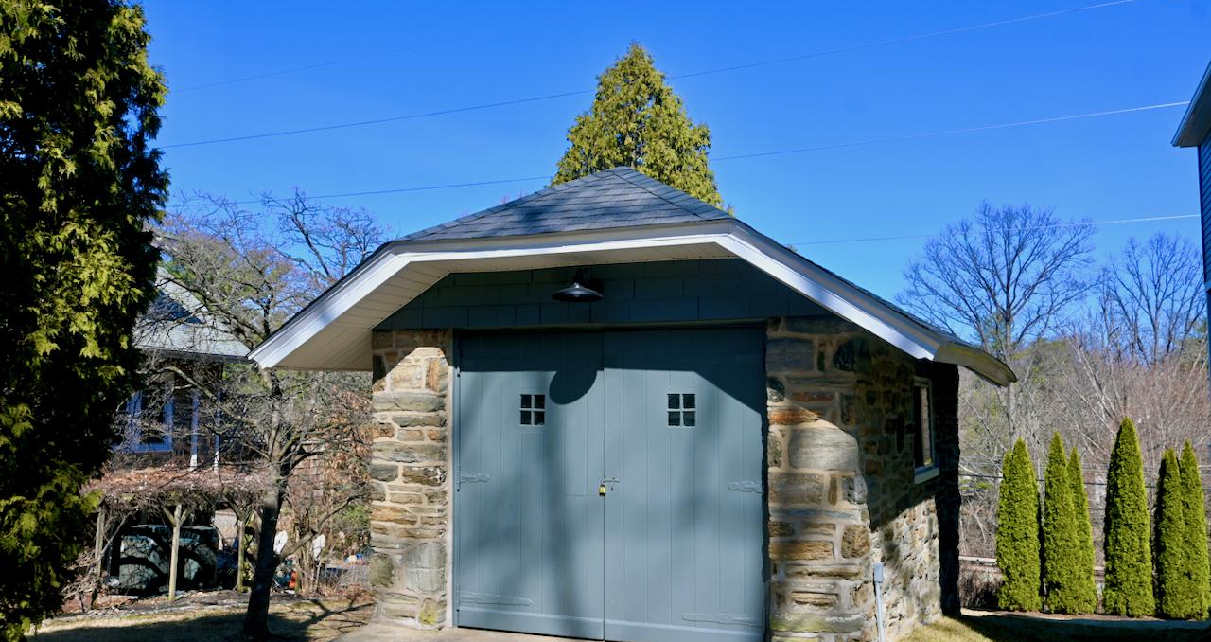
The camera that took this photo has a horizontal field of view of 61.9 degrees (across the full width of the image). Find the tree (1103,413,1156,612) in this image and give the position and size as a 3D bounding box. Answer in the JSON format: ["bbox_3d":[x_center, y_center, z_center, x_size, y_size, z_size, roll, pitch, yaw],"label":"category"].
[{"bbox_3d":[7.251,2.723,14.000,0.730,2.730,0.720,0,-4,0],"label":"tree"}]

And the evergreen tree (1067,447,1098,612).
[{"bbox_3d":[6.635,2.948,14.200,0.580,2.330,0.580,0,-4,0],"label":"evergreen tree"}]

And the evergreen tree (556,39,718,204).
[{"bbox_3d":[0.472,-0.022,16.000,3.600,8.800,3.500,0,-4,0],"label":"evergreen tree"}]

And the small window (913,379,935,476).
[{"bbox_3d":[2.852,0.932,9.000,0.120,0.860,0.800,-2,-5,24],"label":"small window"}]

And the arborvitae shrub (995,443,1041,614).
[{"bbox_3d":[5.851,2.875,14.300,0.630,2.430,0.630,0,-4,0],"label":"arborvitae shrub"}]

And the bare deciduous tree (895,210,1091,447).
[{"bbox_3d":[18.695,2.317,48.000,9.300,15.500,9.000,0,-4,0],"label":"bare deciduous tree"}]

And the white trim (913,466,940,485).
[{"bbox_3d":[2.877,1.379,9.000,0.120,0.100,0.880,-2,-5,24],"label":"white trim"}]

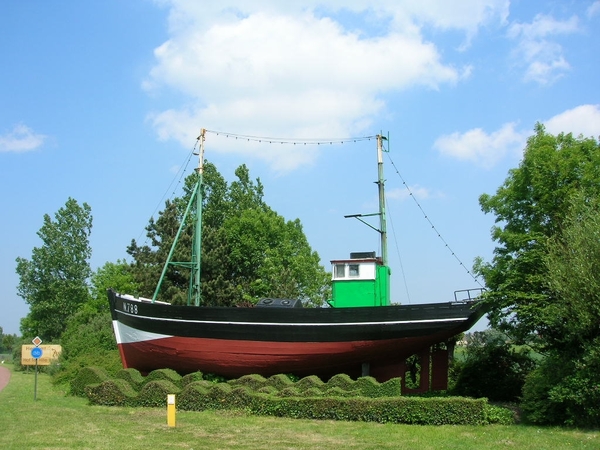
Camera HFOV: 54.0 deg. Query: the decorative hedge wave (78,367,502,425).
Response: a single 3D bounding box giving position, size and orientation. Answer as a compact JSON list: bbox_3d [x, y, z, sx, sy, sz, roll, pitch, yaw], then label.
[{"bbox_3d":[-0.866,4.314,15.267,11.865,0.850,3.661,-4,-12,19],"label":"decorative hedge wave"}]

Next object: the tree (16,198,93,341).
[{"bbox_3d":[-17.566,4.001,42.019,5.300,11.800,5.300,0,-11,0],"label":"tree"}]

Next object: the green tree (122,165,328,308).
[{"bbox_3d":[-3.895,2.165,32.189,10.400,11.600,8.500,0,-11,0],"label":"green tree"}]

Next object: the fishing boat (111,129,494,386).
[{"bbox_3d":[-0.627,0.847,18.518,12.300,8.500,3.800,-3,-12,17],"label":"fishing boat"}]

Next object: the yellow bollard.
[{"bbox_3d":[-2.625,3.797,12.103,0.165,0.630,0.165,2,-11,-12],"label":"yellow bollard"}]

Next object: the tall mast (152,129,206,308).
[{"bbox_3d":[-4.022,-0.277,19.798,1.750,6.100,0.800,-3,-12,17],"label":"tall mast"}]

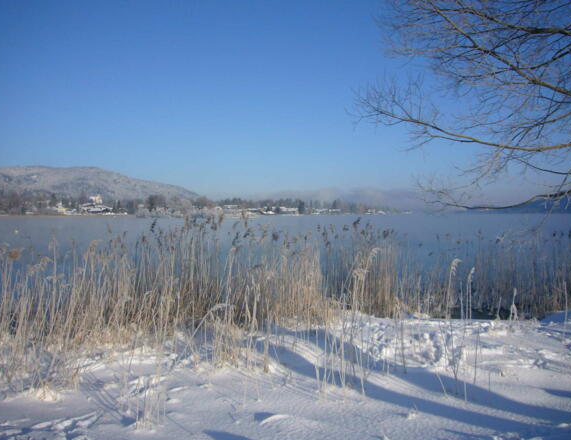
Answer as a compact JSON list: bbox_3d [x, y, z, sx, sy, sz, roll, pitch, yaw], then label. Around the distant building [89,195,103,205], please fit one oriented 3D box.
[{"bbox_3d":[-188.119,-20.297,470.000,13.000,10.000,11.000,0,1,-19],"label":"distant building"}]

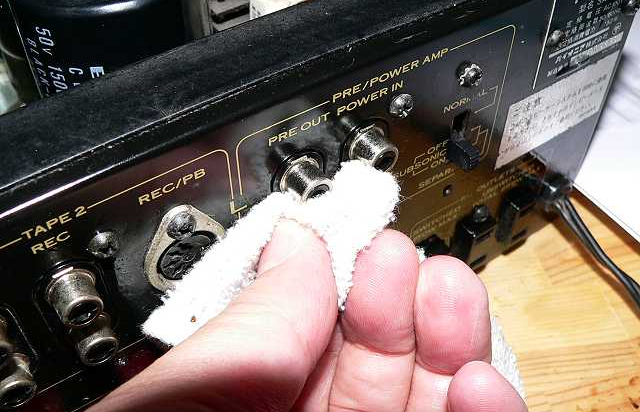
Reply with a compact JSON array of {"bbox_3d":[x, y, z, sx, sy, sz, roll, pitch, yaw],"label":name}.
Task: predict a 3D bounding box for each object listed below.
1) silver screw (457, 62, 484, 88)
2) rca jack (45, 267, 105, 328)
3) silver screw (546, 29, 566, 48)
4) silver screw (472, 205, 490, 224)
[{"bbox_3d":[0.041,-0.034,0.178,0.007,0.007,0.003,-27,50,-24],"label":"silver screw"},{"bbox_3d":[-0.050,0.019,0.137,0.010,0.010,0.008,-27,50,-24],"label":"rca jack"},{"bbox_3d":[0.069,-0.048,0.194,0.006,0.006,0.003,-27,50,-24],"label":"silver screw"},{"bbox_3d":[0.056,0.003,0.231,0.006,0.006,0.003,-27,50,-24],"label":"silver screw"}]

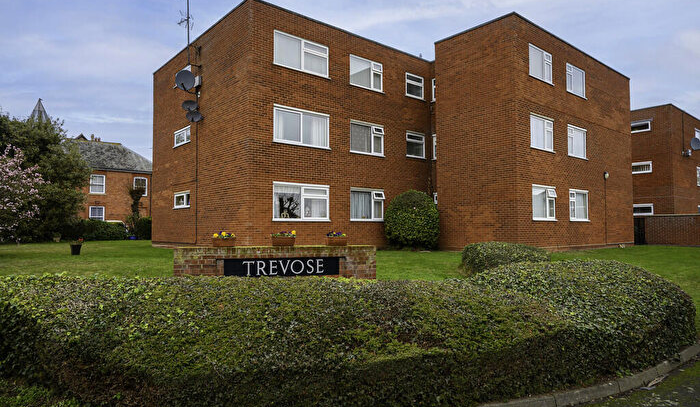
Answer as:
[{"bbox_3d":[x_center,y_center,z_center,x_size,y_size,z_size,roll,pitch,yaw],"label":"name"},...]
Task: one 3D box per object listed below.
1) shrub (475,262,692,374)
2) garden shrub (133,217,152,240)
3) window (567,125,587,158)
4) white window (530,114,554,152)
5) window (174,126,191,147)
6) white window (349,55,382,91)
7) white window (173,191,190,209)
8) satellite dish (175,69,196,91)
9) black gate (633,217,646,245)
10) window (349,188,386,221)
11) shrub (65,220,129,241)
[{"bbox_3d":[3.150,1.360,6.350,3.000,0.860,2.300,2,-4,-32],"label":"shrub"},{"bbox_3d":[-14.380,1.741,32.500,1.700,1.700,1.200,0,-3,-6],"label":"garden shrub"},{"bbox_3d":[9.179,-2.447,18.887,1.795,1.248,0.120,2,-4,-41],"label":"window"},{"bbox_3d":[7.054,-2.552,17.113,1.730,1.250,0.120,3,-4,-40],"label":"white window"},{"bbox_3d":[-6.783,-2.681,18.945,0.120,0.650,1.770,3,-4,-40],"label":"window"},{"bbox_3d":[0.639,-4.976,18.007,1.746,1.178,0.120,2,-4,-41],"label":"white window"},{"bbox_3d":[-6.710,-0.134,18.726,0.120,0.650,1.750,3,-4,-40],"label":"white window"},{"bbox_3d":[-6.001,-4.520,16.961,0.760,0.780,0.400,0,-8,-7],"label":"satellite dish"},{"bbox_3d":[16.004,1.548,25.800,0.080,1.500,0.720,2,-4,-41],"label":"black gate"},{"bbox_3d":[0.675,0.072,17.755,1.730,1.240,0.120,3,-4,-40],"label":"window"},{"bbox_3d":[-17.792,1.811,32.500,4.200,1.500,1.200,0,-3,-6],"label":"shrub"}]

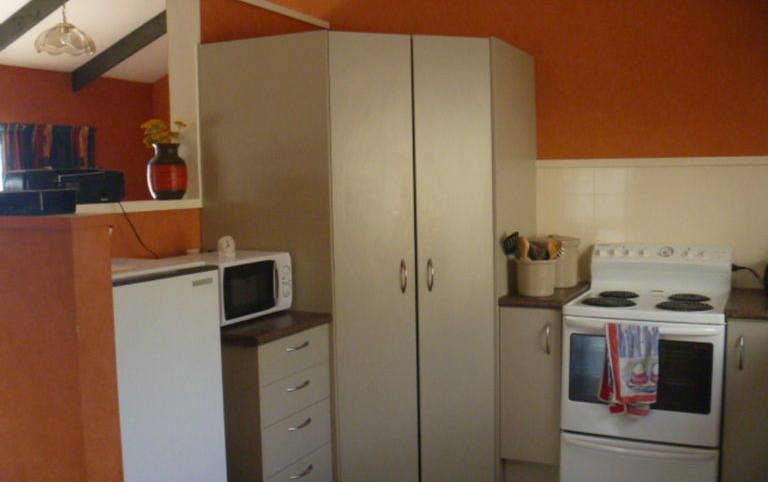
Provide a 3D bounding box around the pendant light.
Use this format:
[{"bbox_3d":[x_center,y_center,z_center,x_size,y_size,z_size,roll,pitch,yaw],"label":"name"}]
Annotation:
[{"bbox_3d":[-2.017,-1.339,4.728,0.379,0.320,0.379,2,6,28],"label":"pendant light"}]

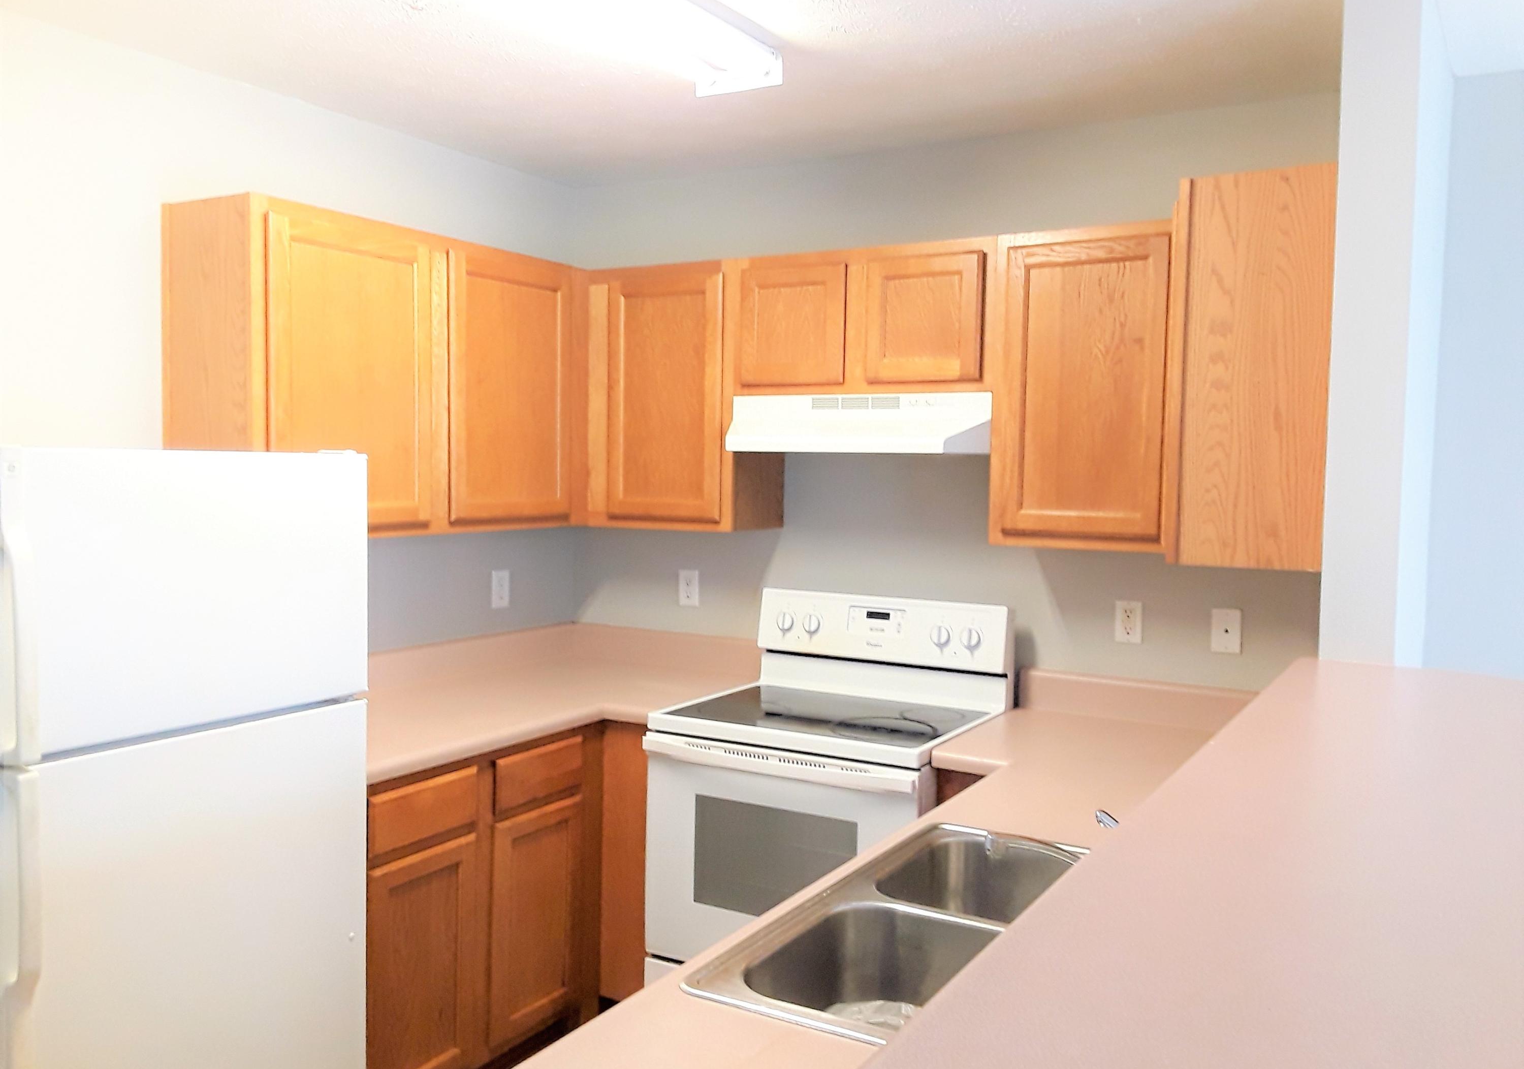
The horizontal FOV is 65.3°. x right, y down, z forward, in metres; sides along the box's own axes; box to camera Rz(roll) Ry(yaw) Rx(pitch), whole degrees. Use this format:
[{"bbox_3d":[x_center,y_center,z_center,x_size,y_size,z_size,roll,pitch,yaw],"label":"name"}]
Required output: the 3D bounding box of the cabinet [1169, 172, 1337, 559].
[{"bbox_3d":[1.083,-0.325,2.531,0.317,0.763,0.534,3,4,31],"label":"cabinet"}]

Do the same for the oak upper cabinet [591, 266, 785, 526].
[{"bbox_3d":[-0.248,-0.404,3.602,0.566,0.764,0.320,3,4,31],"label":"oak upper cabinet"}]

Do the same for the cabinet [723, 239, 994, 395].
[{"bbox_3d":[0.324,-0.568,3.252,0.761,0.380,0.320,3,4,31],"label":"cabinet"}]

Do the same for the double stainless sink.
[{"bbox_3d":[0.342,0.640,1.678,0.555,0.183,0.827,3,4,31],"label":"double stainless sink"}]

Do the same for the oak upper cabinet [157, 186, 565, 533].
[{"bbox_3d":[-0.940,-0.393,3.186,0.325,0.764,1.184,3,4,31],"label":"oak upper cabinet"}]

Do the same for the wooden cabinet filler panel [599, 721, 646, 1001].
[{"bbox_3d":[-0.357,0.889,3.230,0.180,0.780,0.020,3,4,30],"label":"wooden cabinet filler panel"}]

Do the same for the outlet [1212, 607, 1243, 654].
[{"bbox_3d":[1.159,0.242,2.969,0.070,0.114,0.010,3,4,31],"label":"outlet"}]

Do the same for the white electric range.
[{"bbox_3d":[0.185,0.786,3.163,0.762,1.195,0.680,3,4,31],"label":"white electric range"}]

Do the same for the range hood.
[{"bbox_3d":[0.286,-0.298,3.210,0.761,0.157,0.450,3,4,31],"label":"range hood"}]

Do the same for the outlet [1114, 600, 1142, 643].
[{"bbox_3d":[0.954,0.230,3.091,0.070,0.114,0.010,3,4,31],"label":"outlet"}]

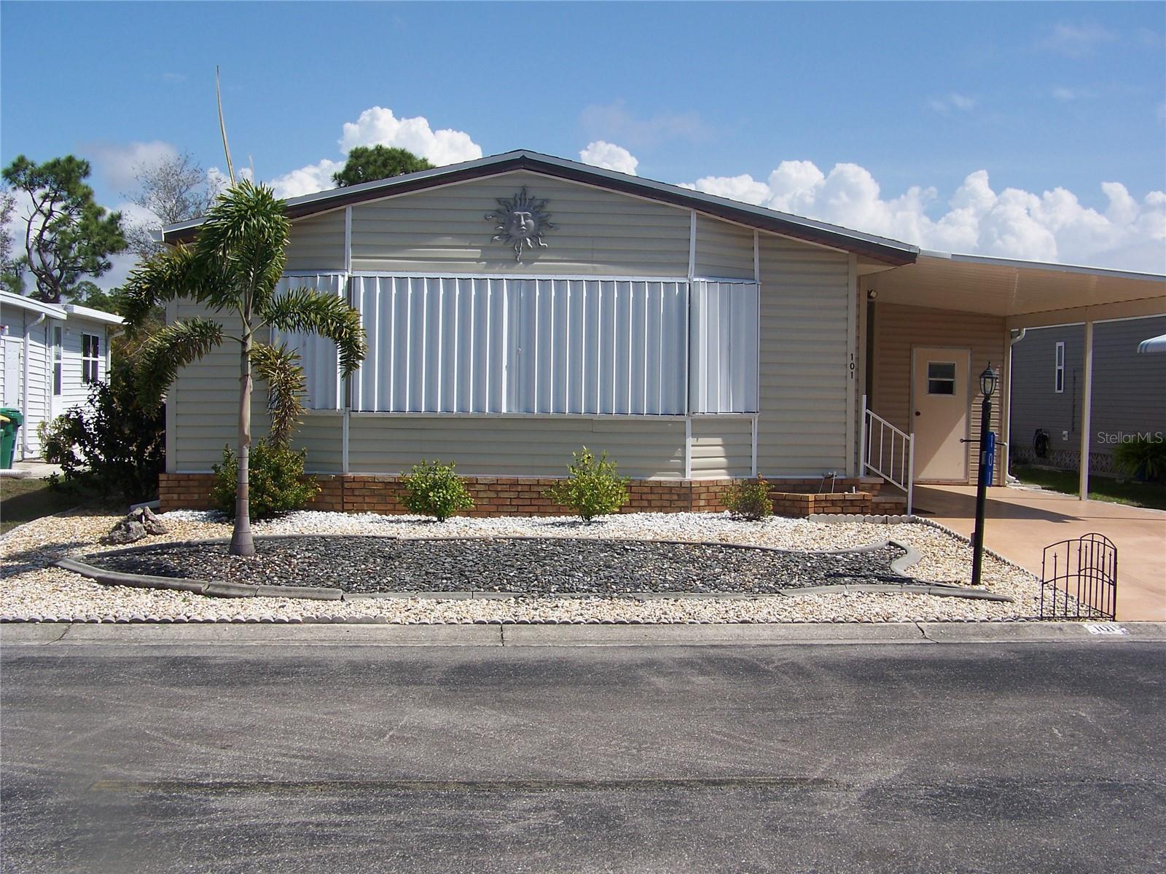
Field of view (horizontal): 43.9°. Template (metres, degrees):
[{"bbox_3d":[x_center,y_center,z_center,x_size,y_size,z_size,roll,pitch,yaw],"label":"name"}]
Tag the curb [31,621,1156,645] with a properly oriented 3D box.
[{"bbox_3d":[0.120,1.325,9.720,8.000,0.120,0.500,1,2,-4],"label":"curb"}]

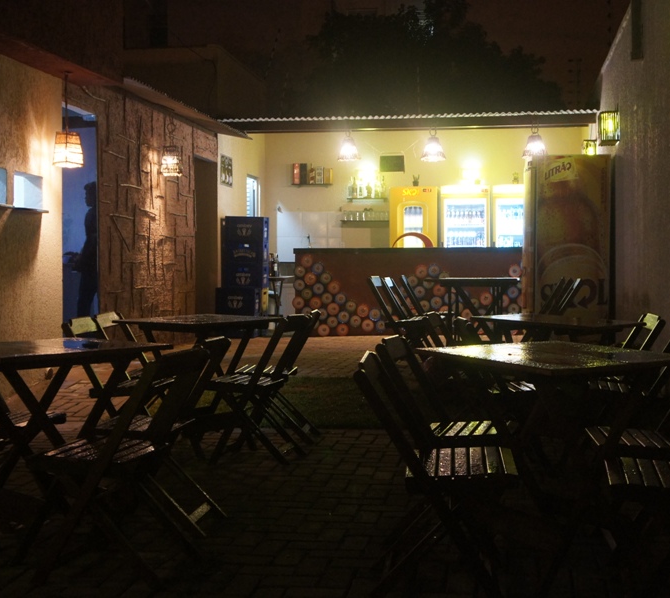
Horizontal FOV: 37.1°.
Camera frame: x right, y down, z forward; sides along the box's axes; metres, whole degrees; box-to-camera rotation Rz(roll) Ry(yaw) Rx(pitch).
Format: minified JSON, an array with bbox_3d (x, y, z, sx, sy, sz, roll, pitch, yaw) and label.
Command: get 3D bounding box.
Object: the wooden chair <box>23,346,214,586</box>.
[{"bbox_3d":[-0.724,0.557,3.464,0.460,0.765,0.410,1,2,14],"label":"wooden chair"}]

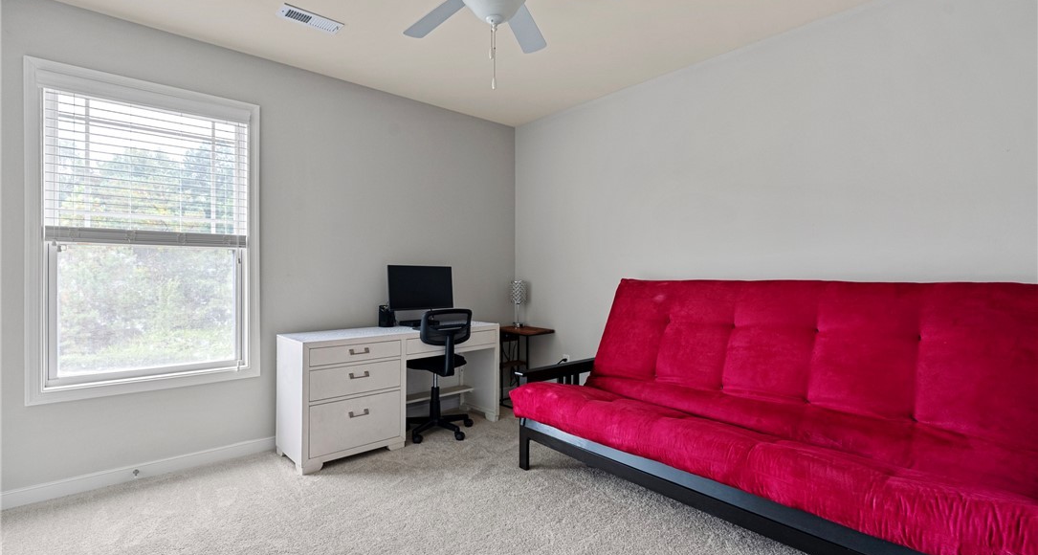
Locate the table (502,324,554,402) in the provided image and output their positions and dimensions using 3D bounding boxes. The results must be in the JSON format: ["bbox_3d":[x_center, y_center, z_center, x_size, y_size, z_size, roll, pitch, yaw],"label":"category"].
[{"bbox_3d":[0.024,0.772,3.889,0.370,0.655,0.460,0,0,-42],"label":"table"}]

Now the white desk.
[{"bbox_3d":[-0.832,0.731,3.218,1.445,0.738,0.465,0,0,-42],"label":"white desk"}]

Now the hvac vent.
[{"bbox_3d":[-1.105,-1.362,2.456,0.305,0.020,0.137,0,0,-42],"label":"hvac vent"}]

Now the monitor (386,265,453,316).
[{"bbox_3d":[-0.733,0.085,3.496,0.545,0.335,0.070,0,-5,-42],"label":"monitor"}]

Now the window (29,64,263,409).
[{"bbox_3d":[-2.016,-0.225,2.572,1.015,1.690,0.100,0,0,-42],"label":"window"}]

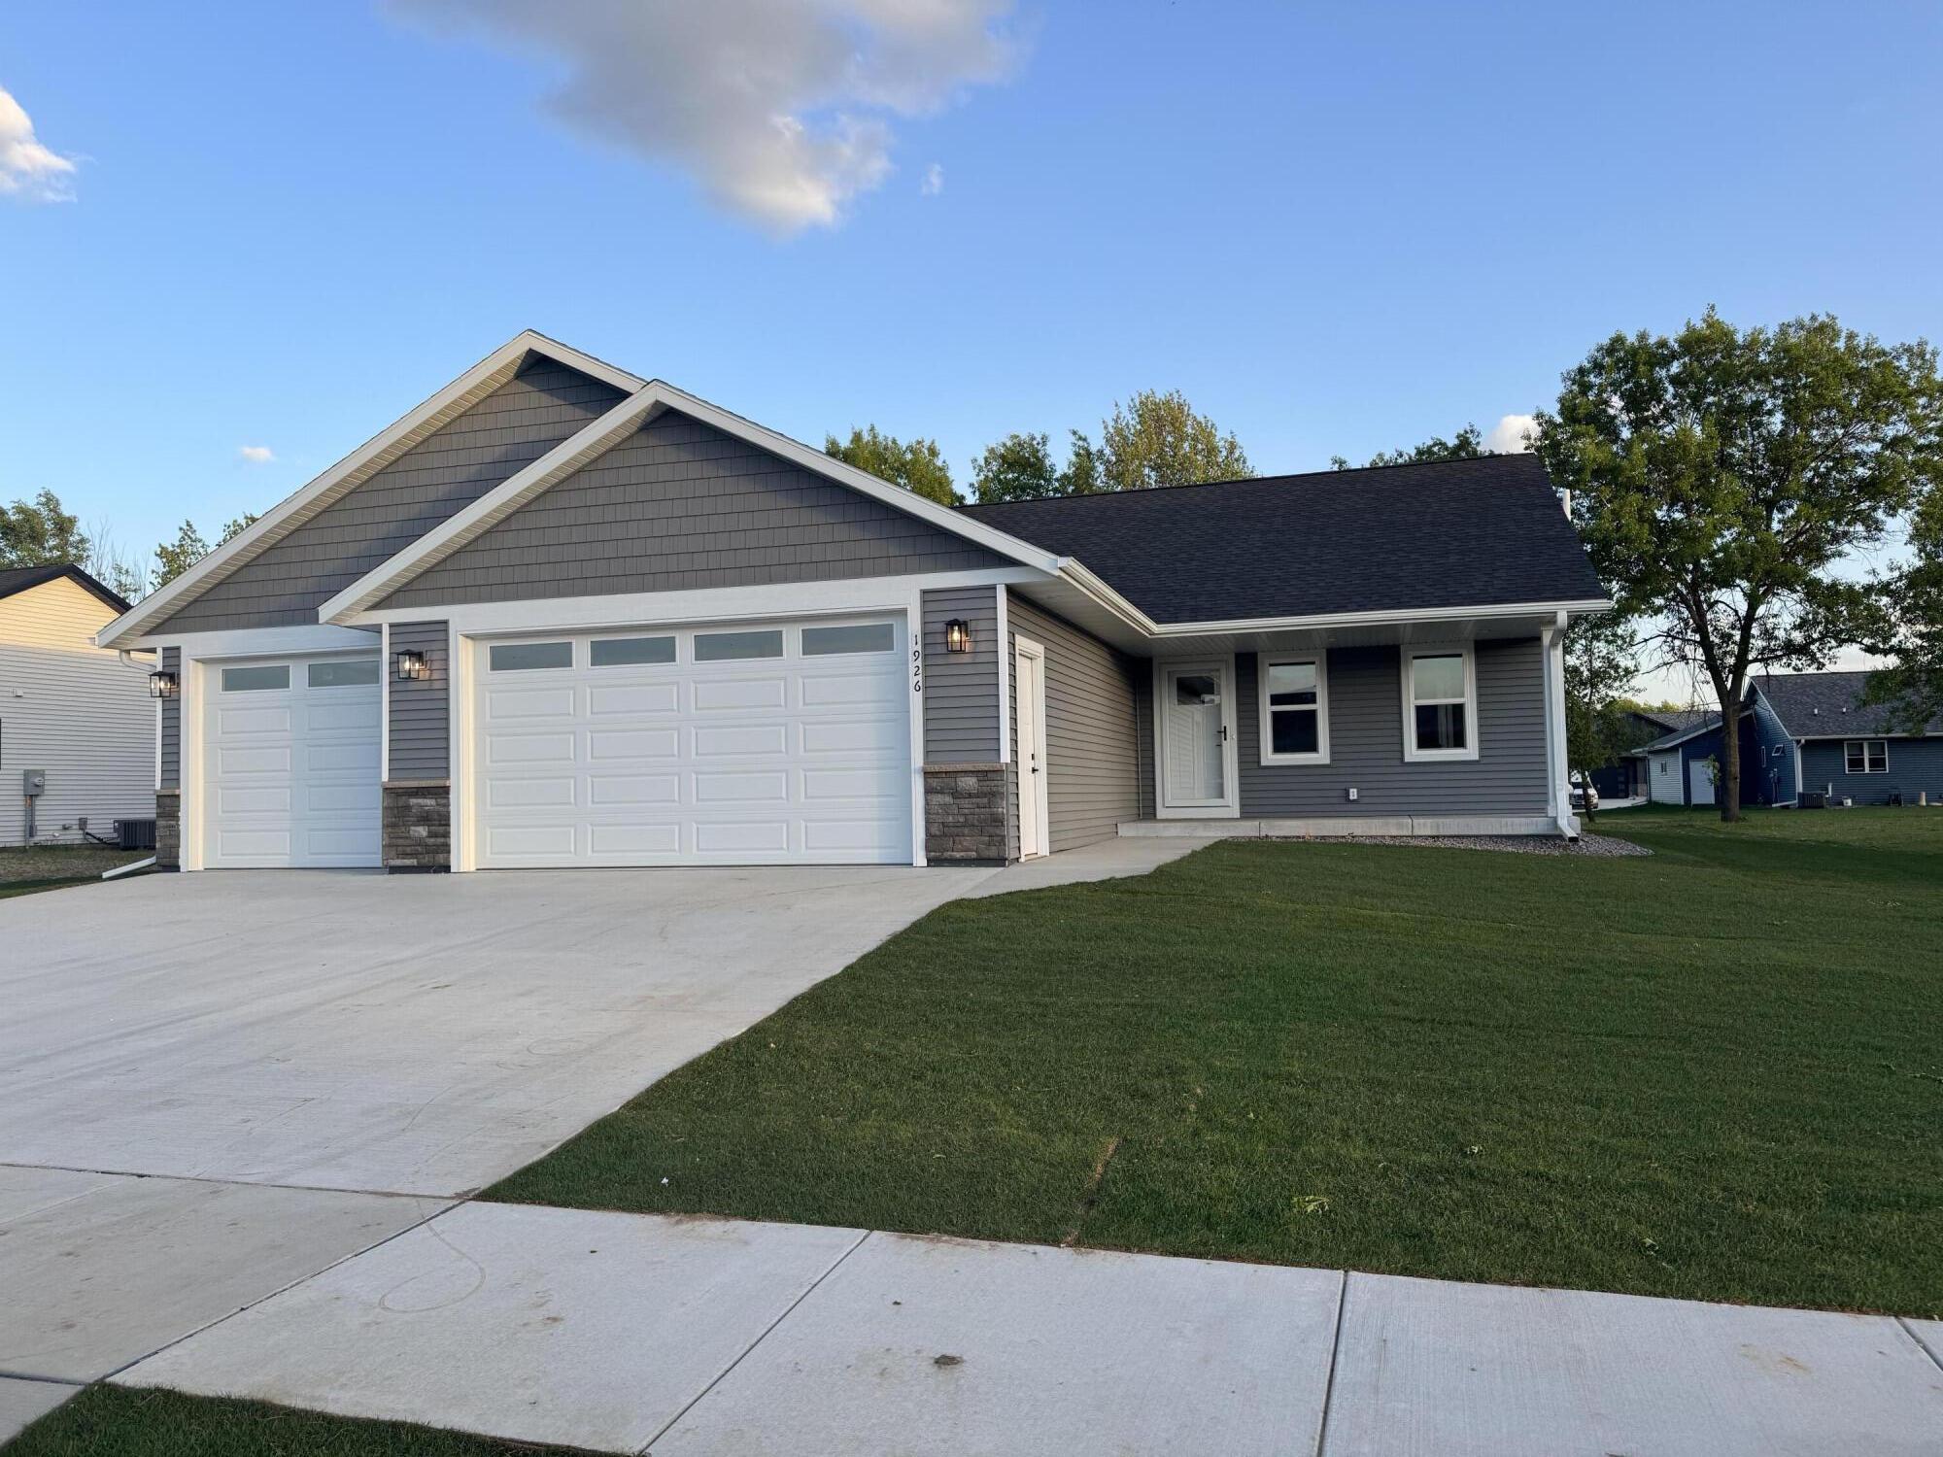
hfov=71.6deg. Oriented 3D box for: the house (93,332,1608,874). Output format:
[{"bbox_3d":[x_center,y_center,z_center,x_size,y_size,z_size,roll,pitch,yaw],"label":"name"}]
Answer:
[{"bbox_3d":[0.358,-1.308,21.184,16.740,5.880,17.880,-2,-2,16],"label":"house"}]

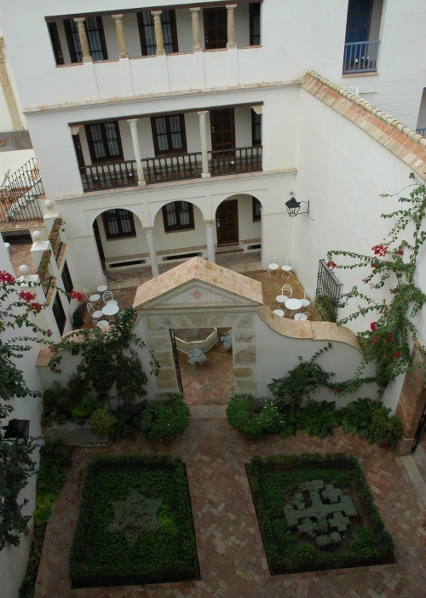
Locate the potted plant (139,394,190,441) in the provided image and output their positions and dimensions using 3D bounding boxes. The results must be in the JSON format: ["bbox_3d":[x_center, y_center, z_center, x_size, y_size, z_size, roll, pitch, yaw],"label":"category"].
[{"bbox_3d":[-1.307,3.248,13.045,1.320,0.980,1.280,-2,35,2],"label":"potted plant"}]

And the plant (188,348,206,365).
[{"bbox_3d":[-0.488,1.889,15.725,0.580,0.560,0.580,-4,36,0],"label":"plant"}]

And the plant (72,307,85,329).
[{"bbox_3d":[-4.842,0.733,17.409,0.420,0.980,0.420,-4,36,0],"label":"plant"}]

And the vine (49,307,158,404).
[{"bbox_3d":[-2.781,1.774,13.007,2.650,3.050,0.600,-2,36,2],"label":"vine"}]

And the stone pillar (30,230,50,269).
[{"bbox_3d":[-5.613,-1.547,15.817,0.500,1.520,0.500,-6,36,-2],"label":"stone pillar"}]

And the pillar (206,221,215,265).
[{"bbox_3d":[-0.071,-2.015,19.148,0.340,2.420,0.340,-8,35,-7],"label":"pillar"}]

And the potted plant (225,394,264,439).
[{"bbox_3d":[0.861,3.210,12.945,1.050,0.960,1.050,-2,35,2],"label":"potted plant"}]

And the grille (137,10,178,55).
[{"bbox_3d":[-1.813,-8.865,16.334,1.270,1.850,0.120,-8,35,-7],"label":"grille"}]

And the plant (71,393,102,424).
[{"bbox_3d":[-3.455,3.063,13.209,0.800,0.760,0.800,-4,36,0],"label":"plant"}]

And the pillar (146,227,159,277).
[{"bbox_3d":[-2.402,-1.684,18.863,0.340,2.420,0.340,-8,35,-7],"label":"pillar"}]

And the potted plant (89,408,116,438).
[{"bbox_3d":[-2.937,3.258,12.709,0.700,0.660,0.700,-2,35,2],"label":"potted plant"}]

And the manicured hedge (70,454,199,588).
[{"bbox_3d":[-1.755,4.975,11.070,2.600,0.480,2.830,-4,35,-1],"label":"manicured hedge"}]

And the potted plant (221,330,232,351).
[{"bbox_3d":[0.579,1.409,16.230,0.580,0.620,0.580,-4,36,0],"label":"potted plant"}]

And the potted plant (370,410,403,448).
[{"bbox_3d":[4.559,3.435,12.686,0.800,1.050,0.800,-4,36,0],"label":"potted plant"}]

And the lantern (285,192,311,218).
[{"bbox_3d":[2.976,-3.261,16.918,0.850,0.850,0.500,-8,36,-6],"label":"lantern"}]

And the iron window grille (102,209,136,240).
[{"bbox_3d":[-3.865,-3.228,19.794,1.220,1.650,0.120,-8,35,-7],"label":"iron window grille"}]

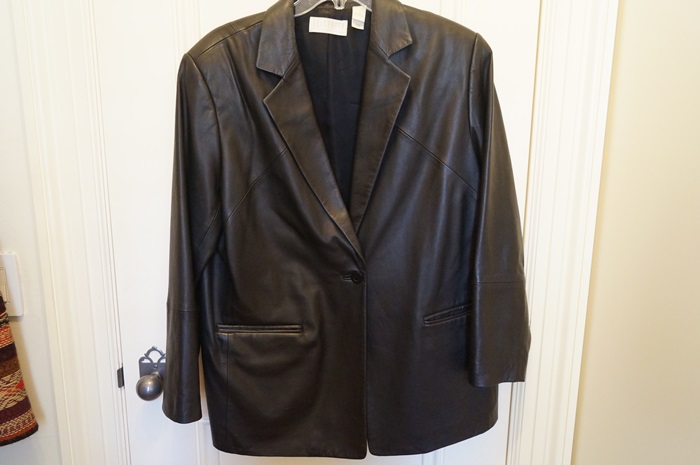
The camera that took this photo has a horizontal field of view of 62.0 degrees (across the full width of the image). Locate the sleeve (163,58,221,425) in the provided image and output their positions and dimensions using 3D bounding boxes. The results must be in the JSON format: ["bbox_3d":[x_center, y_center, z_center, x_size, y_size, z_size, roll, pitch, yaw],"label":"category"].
[{"bbox_3d":[-0.268,0.022,0.981,0.108,0.625,0.115,2,12,-3],"label":"sleeve"}]

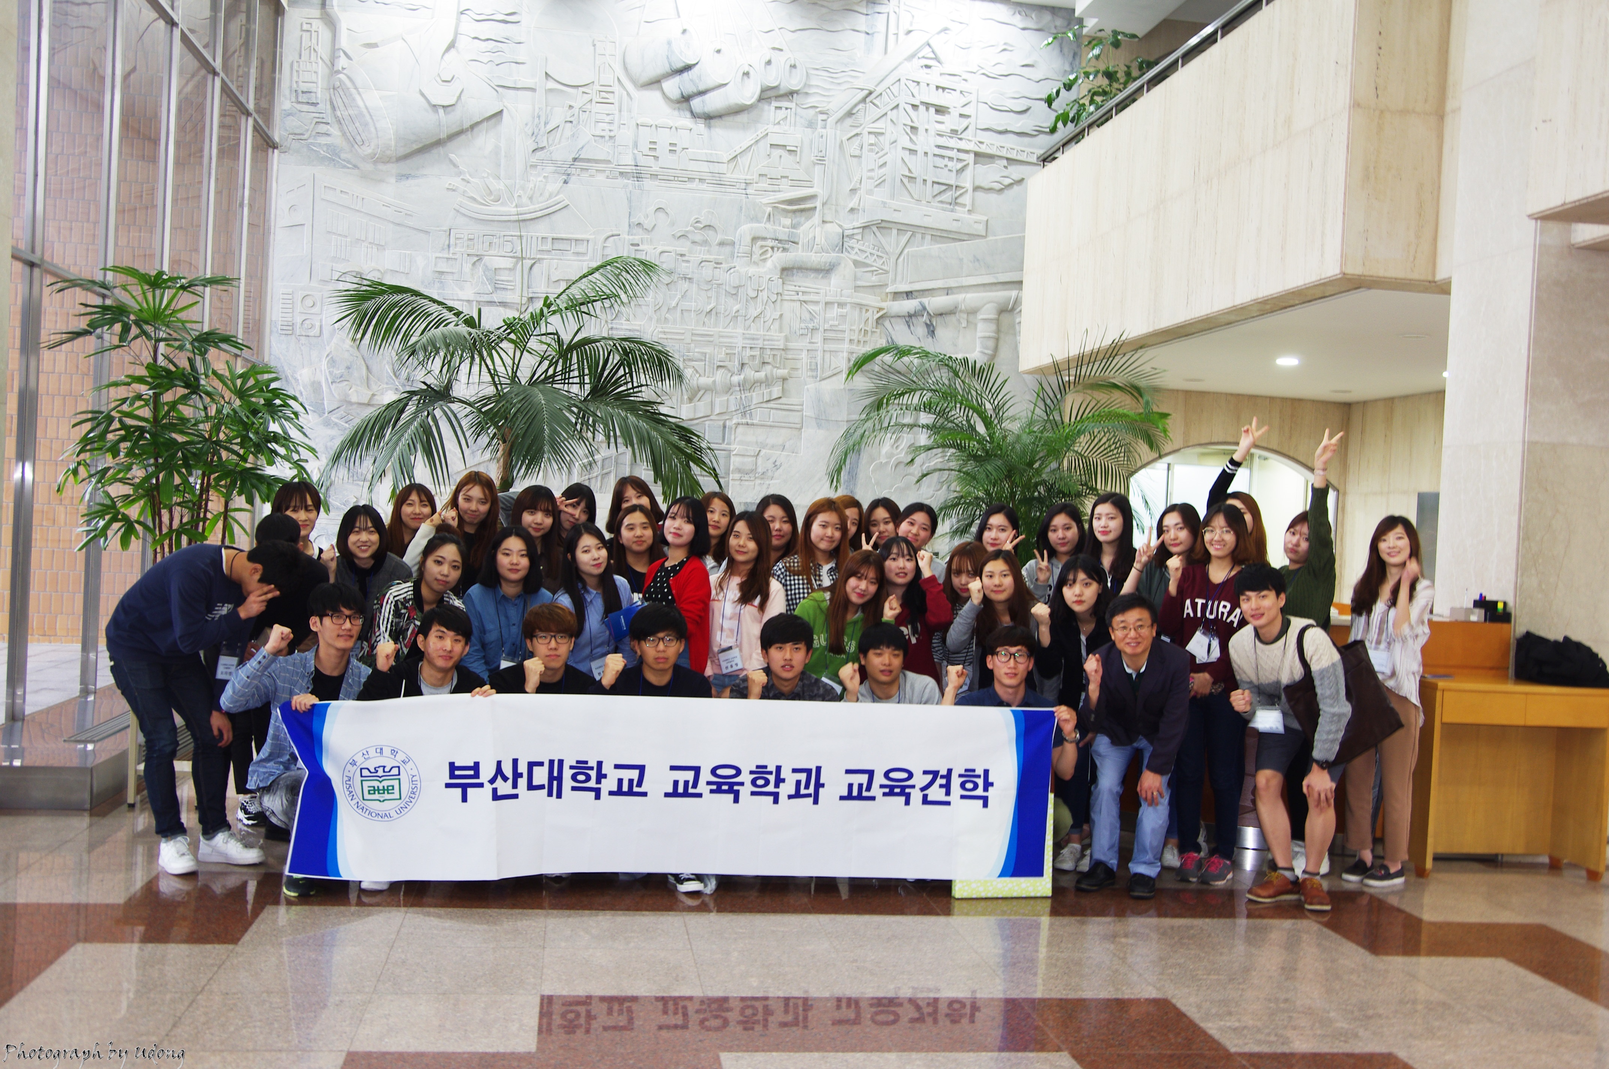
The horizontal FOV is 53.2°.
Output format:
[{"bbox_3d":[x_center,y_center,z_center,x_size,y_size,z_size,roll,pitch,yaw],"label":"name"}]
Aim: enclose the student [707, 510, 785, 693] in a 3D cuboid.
[{"bbox_3d":[-0.266,0.647,7.154,0.420,1.490,0.400,3,1,1],"label":"student"}]

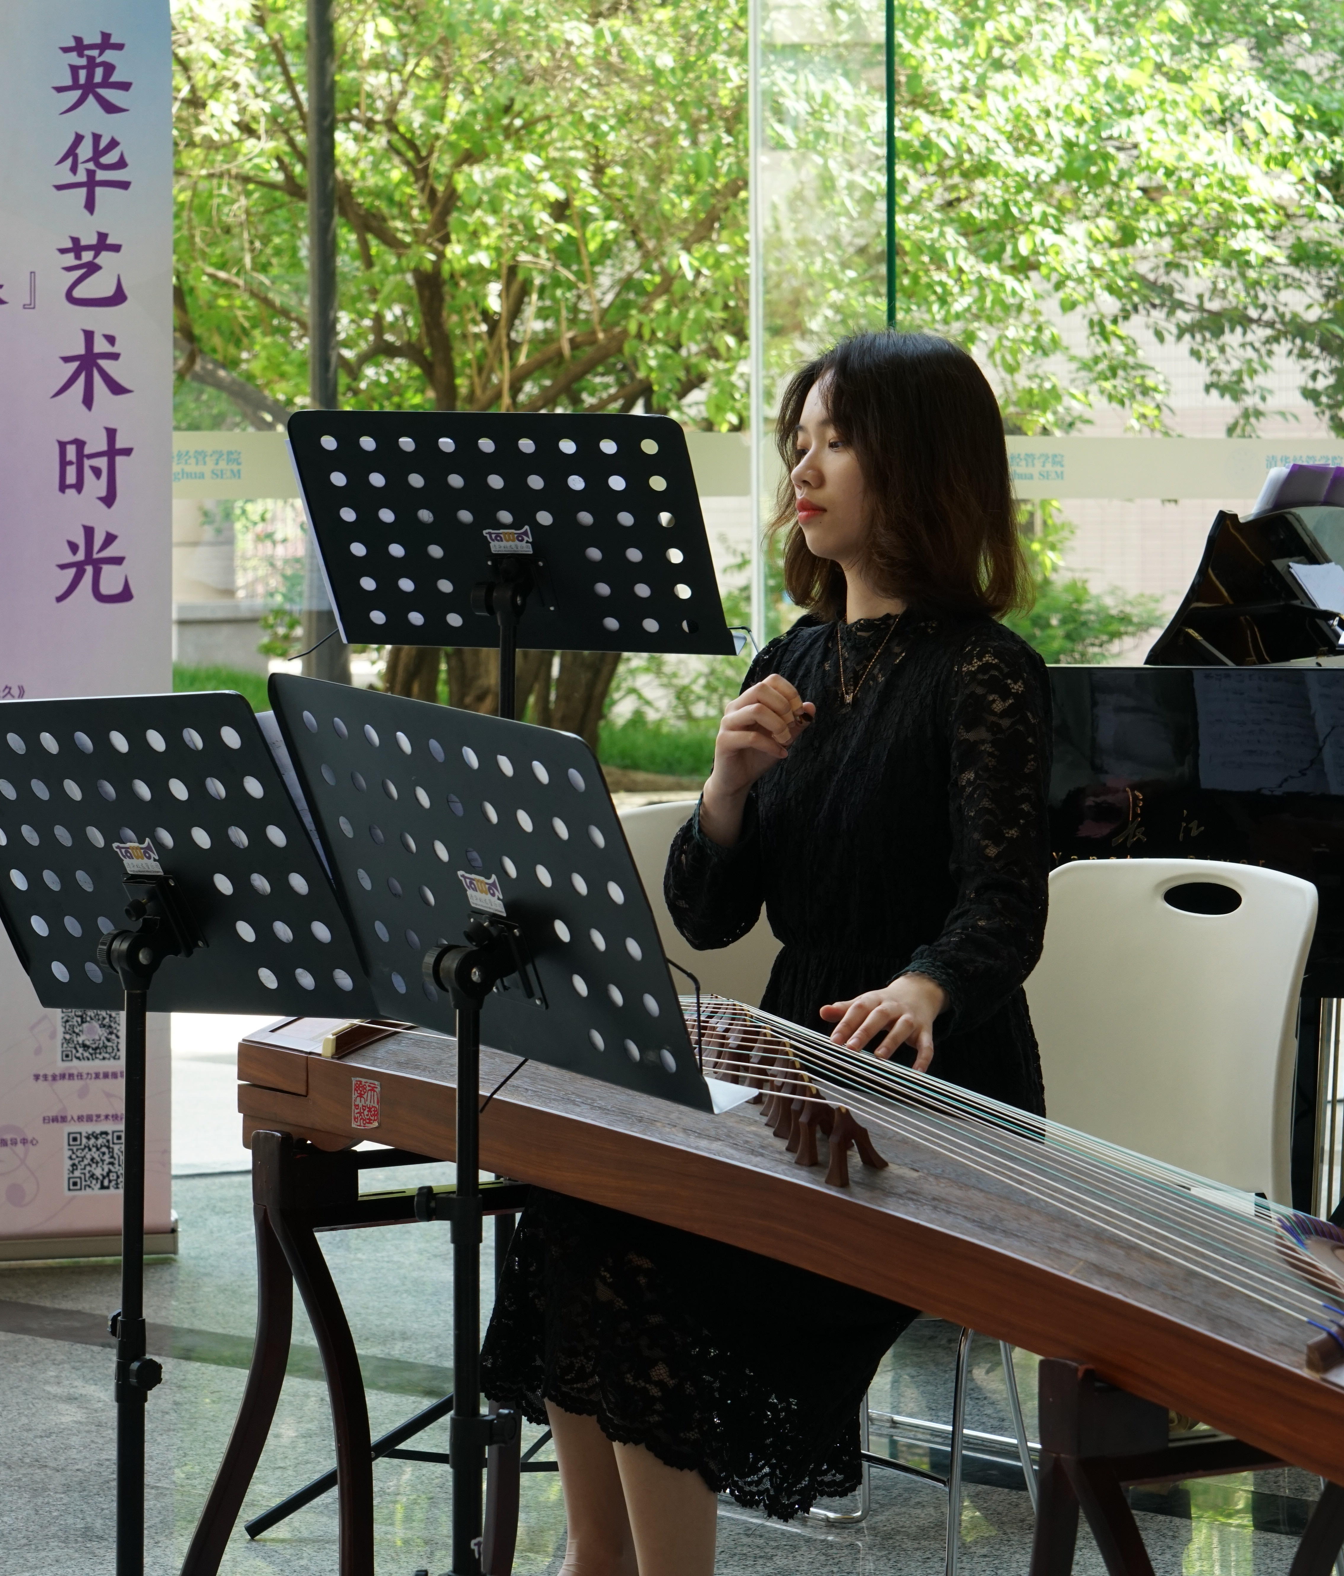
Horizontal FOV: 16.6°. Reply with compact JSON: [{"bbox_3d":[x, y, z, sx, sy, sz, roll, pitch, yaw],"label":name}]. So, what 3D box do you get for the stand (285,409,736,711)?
[{"bbox_3d":[-0.197,0.222,5.382,0.530,1.310,0.480,1,4,24],"label":"stand"}]

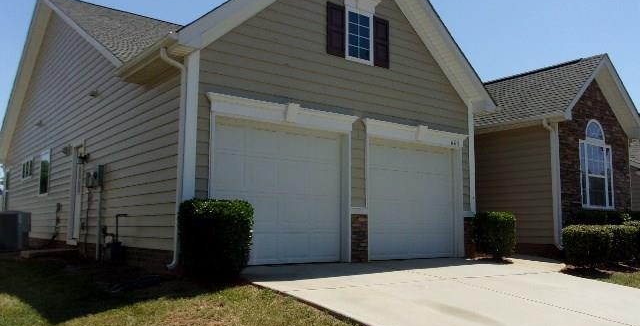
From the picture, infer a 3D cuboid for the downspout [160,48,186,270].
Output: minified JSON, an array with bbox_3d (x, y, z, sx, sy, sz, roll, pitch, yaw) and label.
[{"bbox_3d":[-2.019,-0.095,6.917,0.353,2.929,0.101,5,-8,-35],"label":"downspout"}]

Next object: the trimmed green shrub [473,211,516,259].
[{"bbox_3d":[3.545,1.448,10.518,0.707,0.949,0.707,5,-8,-35],"label":"trimmed green shrub"}]

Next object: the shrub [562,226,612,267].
[{"bbox_3d":[5.361,1.639,10.413,0.747,0.788,0.747,5,-8,-35],"label":"shrub"}]

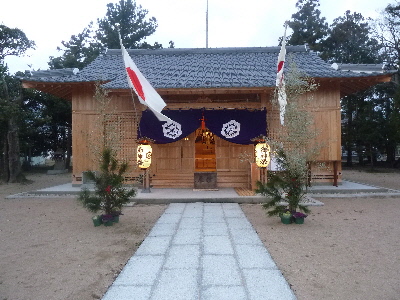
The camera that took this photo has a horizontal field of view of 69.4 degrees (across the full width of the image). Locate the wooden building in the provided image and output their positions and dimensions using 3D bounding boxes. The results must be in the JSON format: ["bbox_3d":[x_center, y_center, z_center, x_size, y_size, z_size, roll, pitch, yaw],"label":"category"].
[{"bbox_3d":[0.200,-1.800,12.600,12.400,6.350,9.400,-1,0,1],"label":"wooden building"}]

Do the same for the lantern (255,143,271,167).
[{"bbox_3d":[1.950,0.170,9.000,0.470,0.780,0.470,-1,0,1],"label":"lantern"}]

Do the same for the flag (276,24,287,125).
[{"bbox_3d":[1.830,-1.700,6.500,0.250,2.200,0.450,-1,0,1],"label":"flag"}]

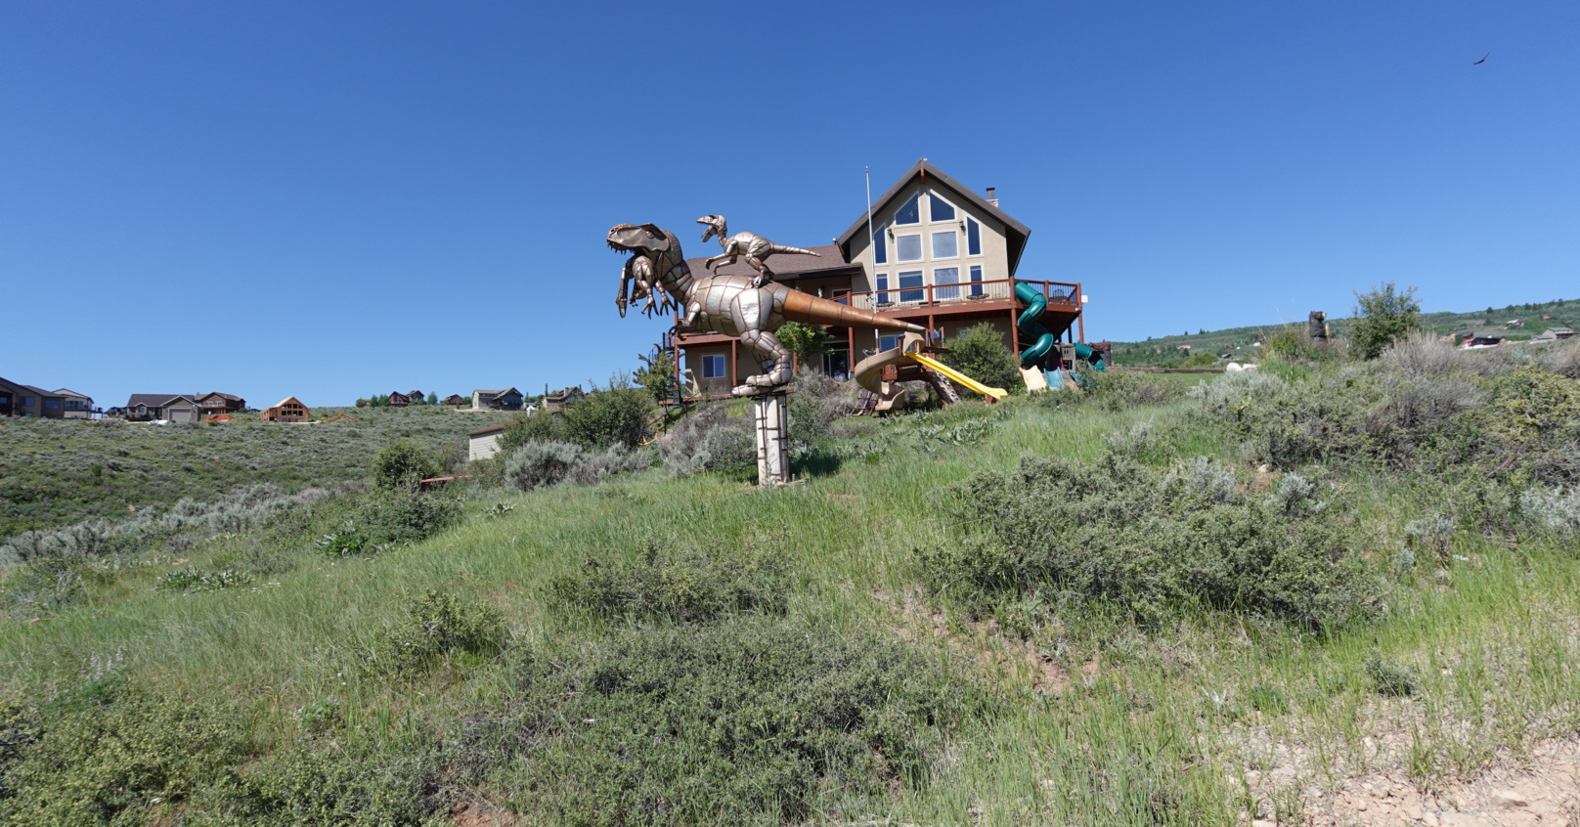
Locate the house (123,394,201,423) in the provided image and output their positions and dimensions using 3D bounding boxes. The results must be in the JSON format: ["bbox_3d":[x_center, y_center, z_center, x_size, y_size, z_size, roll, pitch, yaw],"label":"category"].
[{"bbox_3d":[-123.850,-0.975,156.000,11.400,5.400,10.000,0,-5,-30],"label":"house"}]

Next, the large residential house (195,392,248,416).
[{"bbox_3d":[-183.536,-2.989,255.000,11.000,7.000,10.500,-2,-4,-9],"label":"large residential house"}]

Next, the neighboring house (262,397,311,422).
[{"bbox_3d":[-149.696,-1.102,235.000,11.500,7.000,10.000,-6,-6,44],"label":"neighboring house"}]

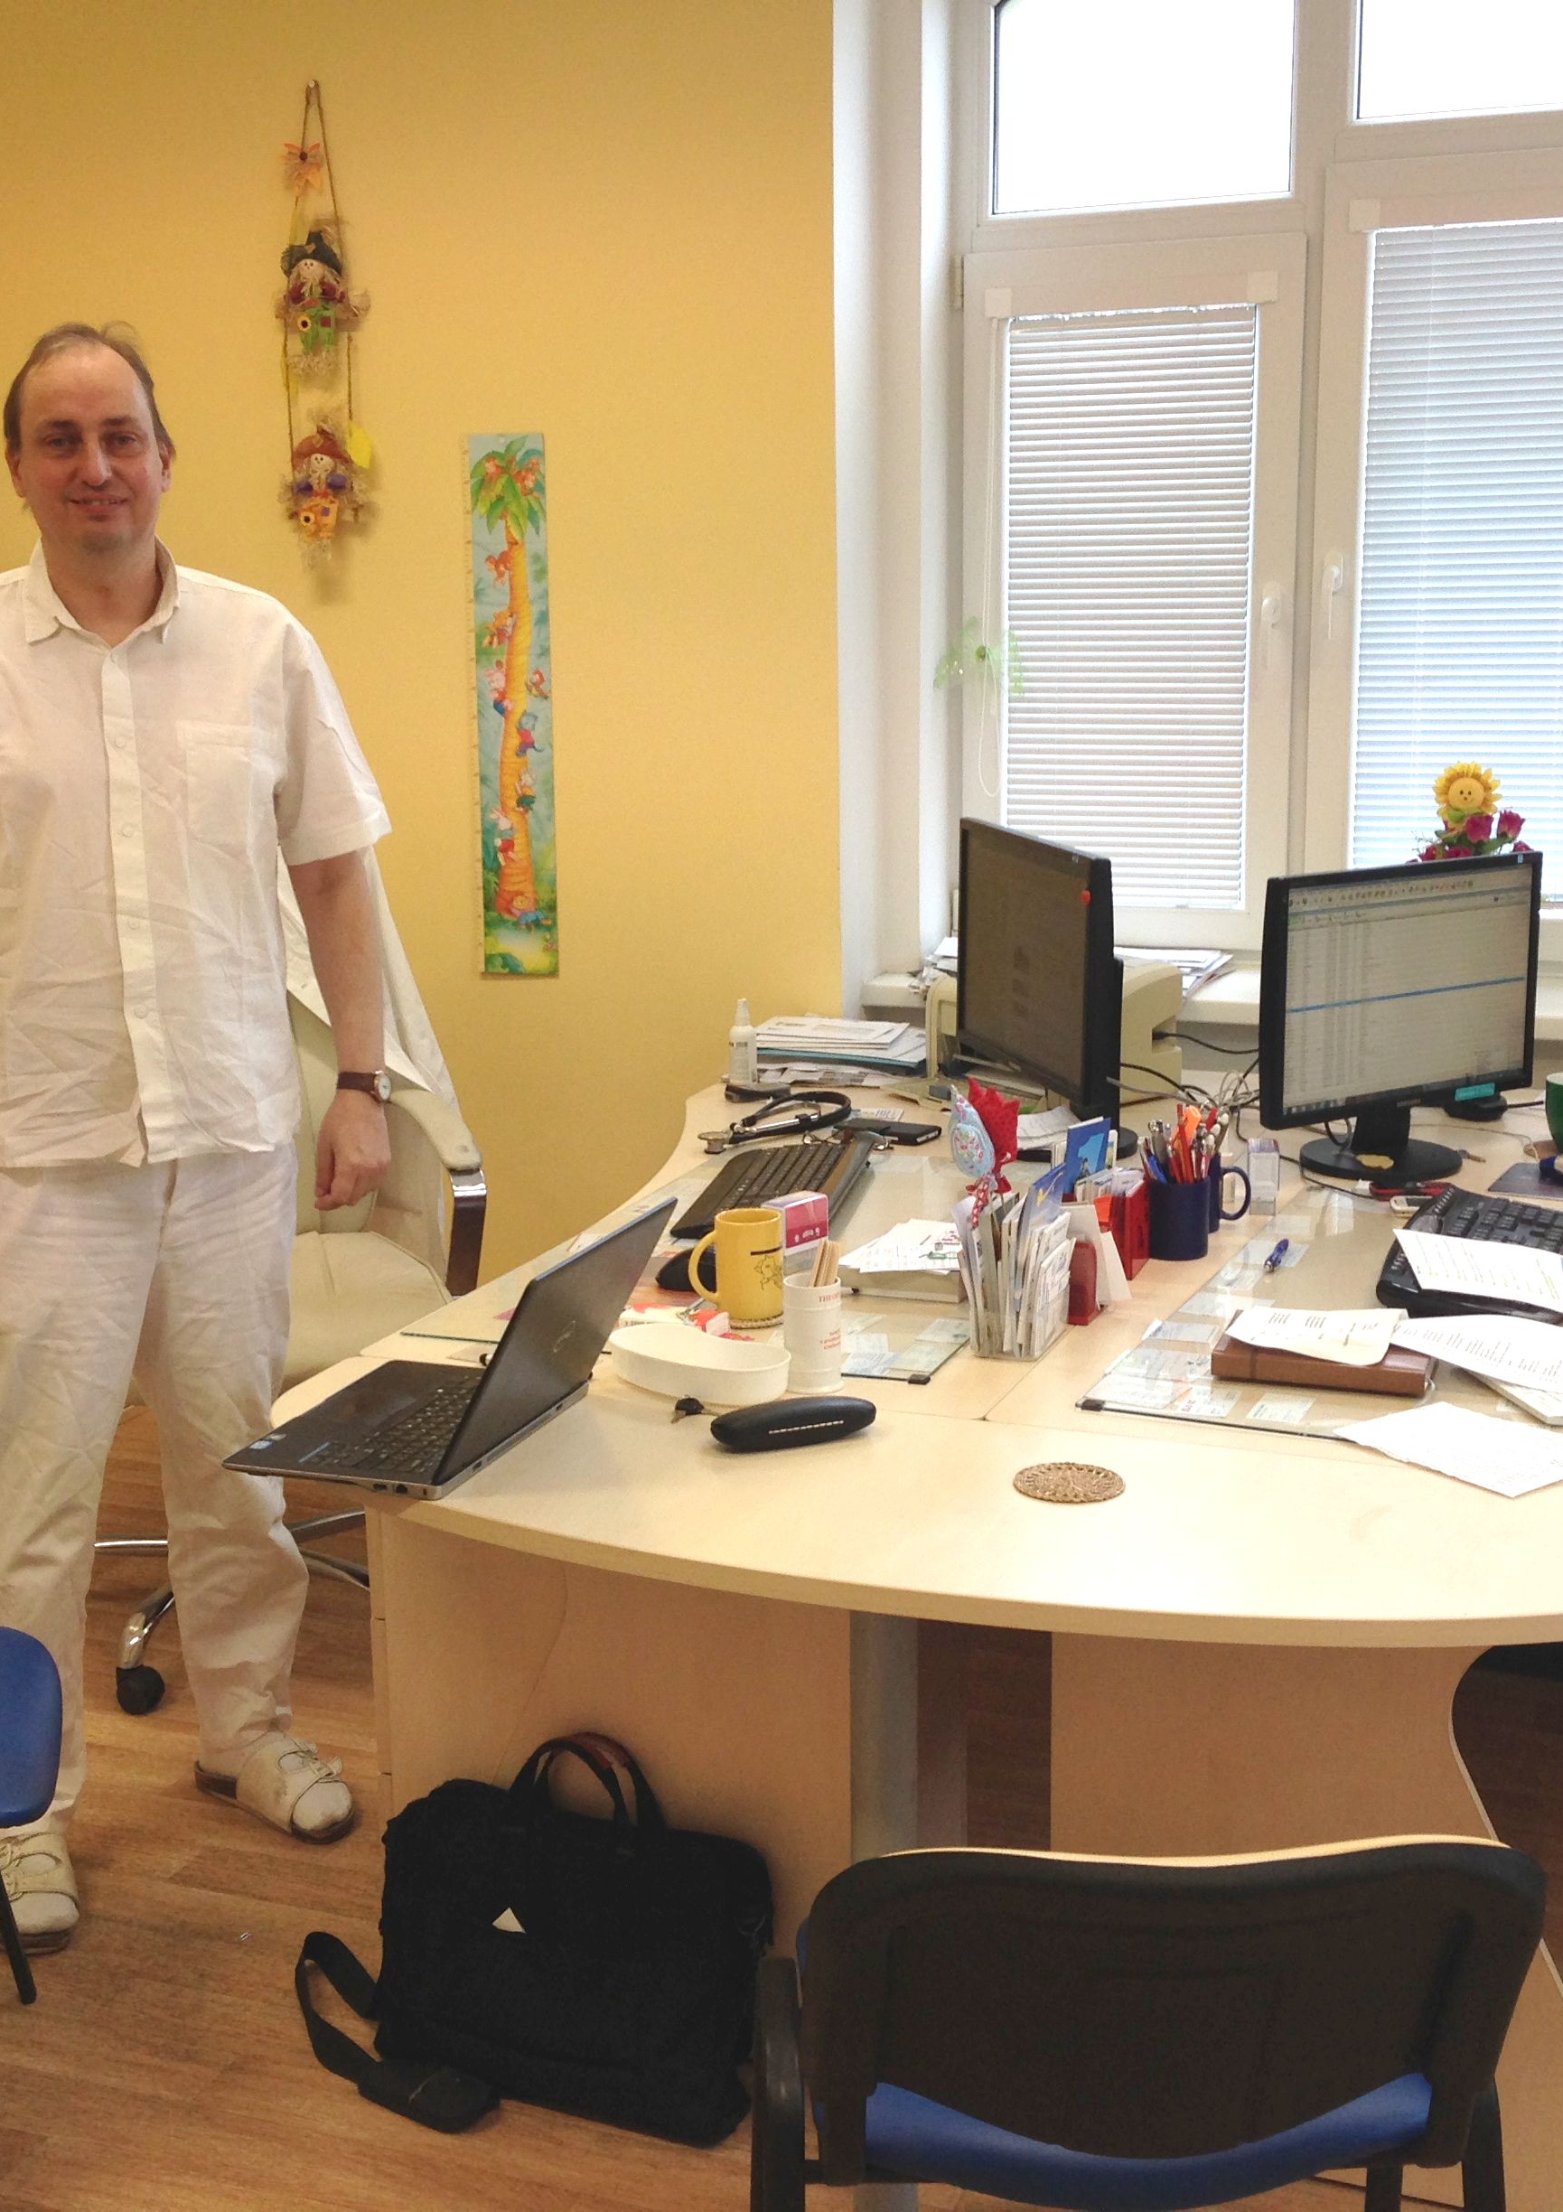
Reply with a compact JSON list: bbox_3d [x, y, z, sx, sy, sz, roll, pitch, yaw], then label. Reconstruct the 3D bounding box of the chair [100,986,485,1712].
[{"bbox_3d":[-0.800,0.195,4.147,0.660,1.180,0.680,-3,11,-14],"label":"chair"}]

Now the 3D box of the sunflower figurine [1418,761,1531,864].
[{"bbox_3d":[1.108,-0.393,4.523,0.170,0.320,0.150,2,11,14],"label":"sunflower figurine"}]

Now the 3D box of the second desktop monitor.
[{"bbox_3d":[0.824,-0.122,3.812,0.507,0.412,0.210,-8,13,-33],"label":"second desktop monitor"}]

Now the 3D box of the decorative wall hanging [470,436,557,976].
[{"bbox_3d":[-0.466,-0.683,4.854,0.148,0.925,0.010,3,12,20],"label":"decorative wall hanging"}]

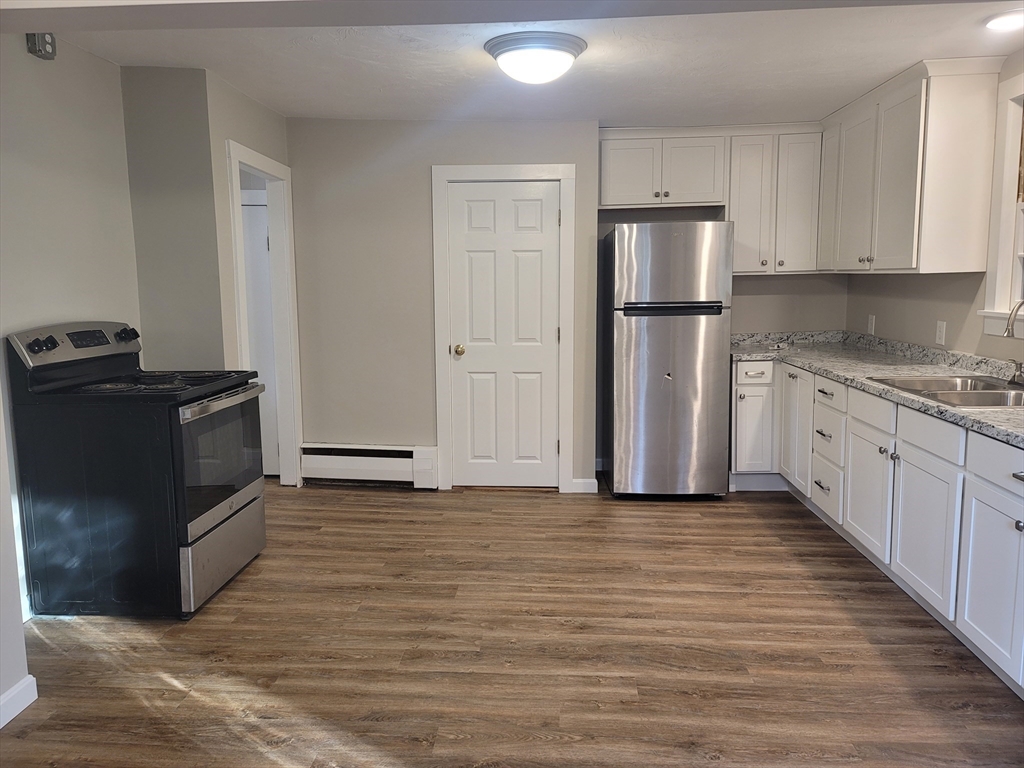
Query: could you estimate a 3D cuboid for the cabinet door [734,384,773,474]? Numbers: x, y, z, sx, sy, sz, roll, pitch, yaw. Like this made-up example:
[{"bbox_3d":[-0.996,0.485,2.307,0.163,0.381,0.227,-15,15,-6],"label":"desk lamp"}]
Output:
[{"bbox_3d":[1.532,0.289,4.698,0.231,0.545,0.028,0,8,4],"label":"cabinet door"}]

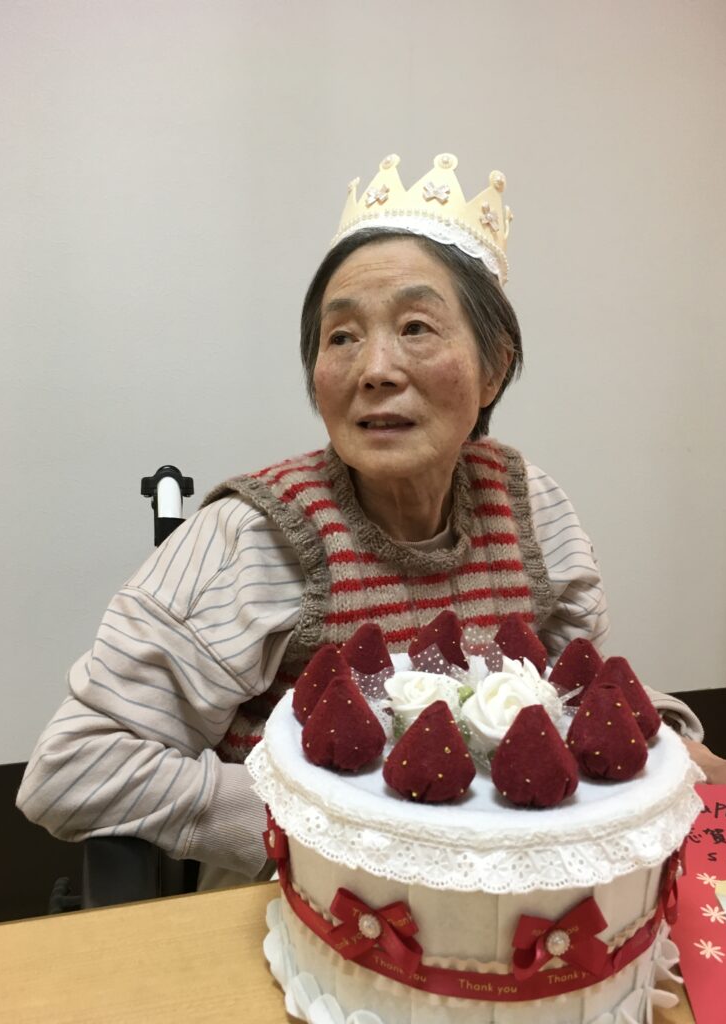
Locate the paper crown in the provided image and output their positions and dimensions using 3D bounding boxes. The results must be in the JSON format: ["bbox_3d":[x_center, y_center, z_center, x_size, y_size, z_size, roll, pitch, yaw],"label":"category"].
[{"bbox_3d":[0.052,-0.233,0.750,0.157,0.086,0.157,7,-15,19],"label":"paper crown"}]

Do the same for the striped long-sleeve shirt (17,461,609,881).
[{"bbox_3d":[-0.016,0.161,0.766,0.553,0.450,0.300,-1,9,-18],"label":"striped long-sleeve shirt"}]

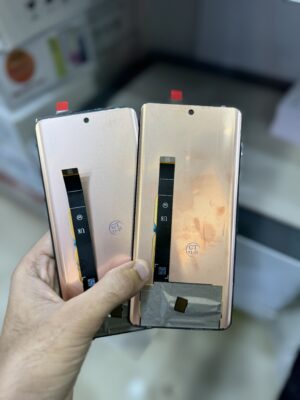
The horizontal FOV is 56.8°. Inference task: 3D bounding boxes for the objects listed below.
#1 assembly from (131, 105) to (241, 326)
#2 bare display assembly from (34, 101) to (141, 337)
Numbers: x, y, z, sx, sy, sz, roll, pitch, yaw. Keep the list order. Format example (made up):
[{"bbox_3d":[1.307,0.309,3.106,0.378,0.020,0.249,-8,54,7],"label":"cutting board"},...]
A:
[{"bbox_3d":[0.026,0.012,0.198,0.072,0.159,0.006,3,-1,-1],"label":"assembly"},{"bbox_3d":[-0.034,0.017,0.199,0.072,0.159,0.006,-9,0,-5],"label":"bare display assembly"}]

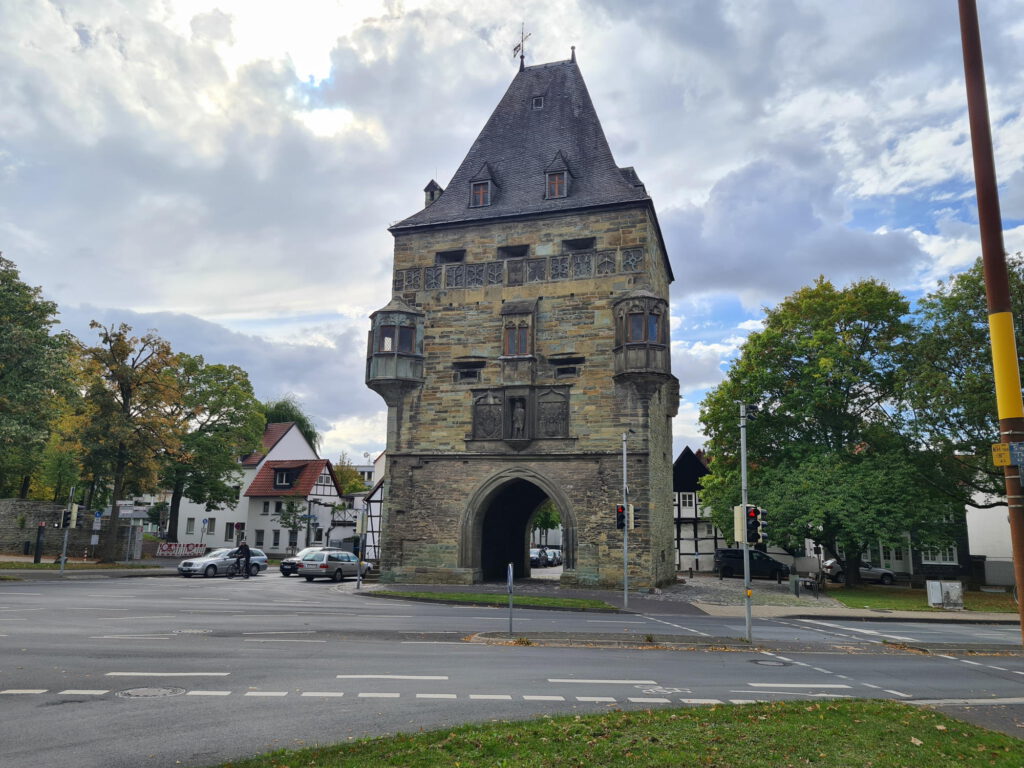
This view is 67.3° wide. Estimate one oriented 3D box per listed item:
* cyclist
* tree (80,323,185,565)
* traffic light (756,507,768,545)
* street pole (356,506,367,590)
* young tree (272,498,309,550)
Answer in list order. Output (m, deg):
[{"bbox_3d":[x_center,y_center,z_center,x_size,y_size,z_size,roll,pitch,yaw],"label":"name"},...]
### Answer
[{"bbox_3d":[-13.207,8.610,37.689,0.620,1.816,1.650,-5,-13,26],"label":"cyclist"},{"bbox_3d":[-23.770,3.430,48.457,6.200,15.002,6.200,7,-13,-27],"label":"tree"},{"bbox_3d":[5.402,3.069,16.566,0.340,0.800,0.280,1,-11,4],"label":"traffic light"},{"bbox_3d":[-6.149,6.726,31.624,0.140,3.339,0.140,1,-11,0],"label":"street pole"},{"bbox_3d":[-16.465,10.883,57.927,2.690,4.628,2.690,1,-12,0],"label":"young tree"}]

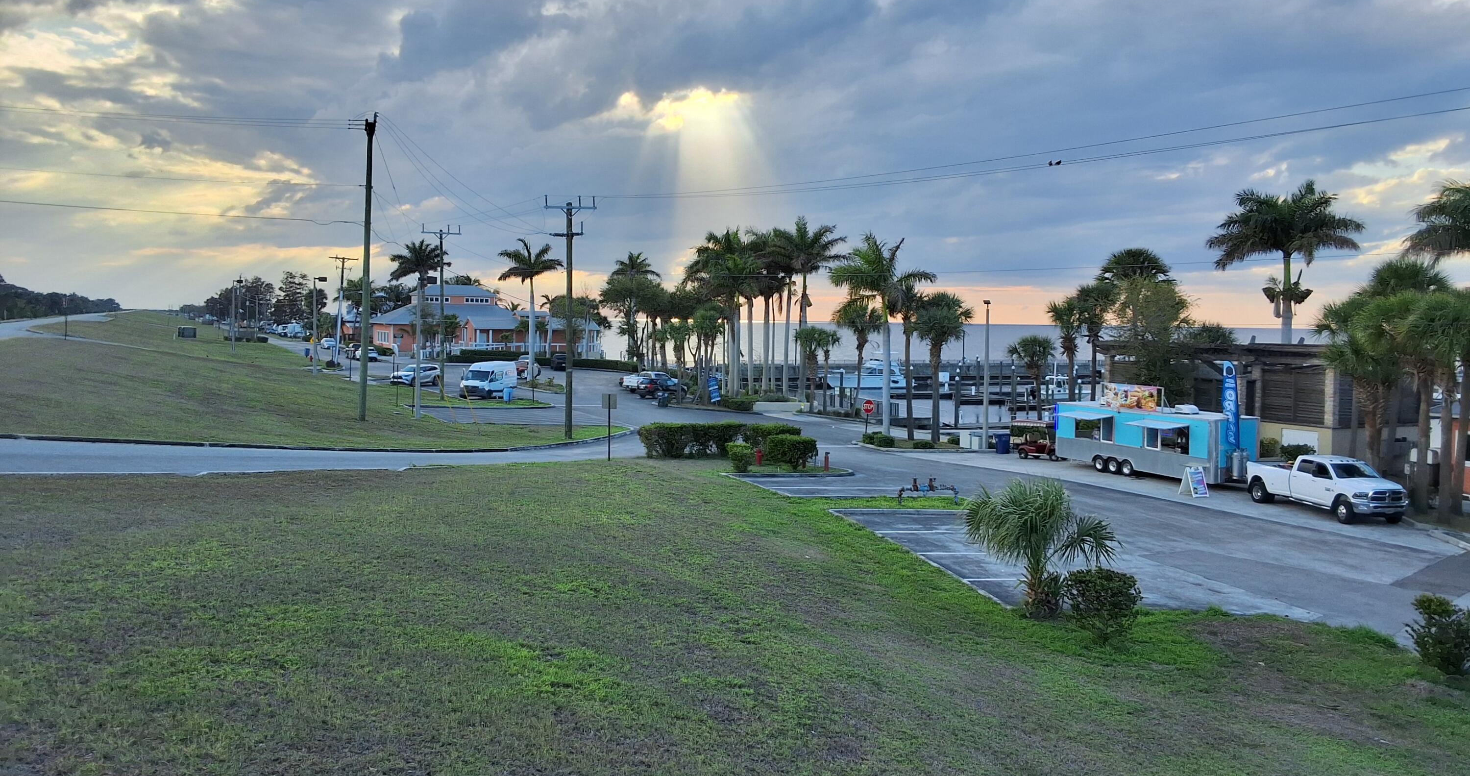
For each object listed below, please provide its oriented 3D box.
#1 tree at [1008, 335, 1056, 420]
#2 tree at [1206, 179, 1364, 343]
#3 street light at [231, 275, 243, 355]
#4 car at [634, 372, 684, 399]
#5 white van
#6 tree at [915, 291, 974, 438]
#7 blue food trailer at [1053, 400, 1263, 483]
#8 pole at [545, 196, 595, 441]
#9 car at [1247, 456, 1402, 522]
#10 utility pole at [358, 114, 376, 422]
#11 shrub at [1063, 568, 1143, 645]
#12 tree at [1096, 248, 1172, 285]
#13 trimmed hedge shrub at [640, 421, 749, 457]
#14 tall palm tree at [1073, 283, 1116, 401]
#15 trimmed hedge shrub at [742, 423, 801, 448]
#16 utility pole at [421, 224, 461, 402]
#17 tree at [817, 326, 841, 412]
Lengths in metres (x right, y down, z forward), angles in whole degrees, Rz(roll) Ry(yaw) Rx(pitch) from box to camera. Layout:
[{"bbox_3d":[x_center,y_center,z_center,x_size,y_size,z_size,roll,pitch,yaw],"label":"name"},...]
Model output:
[{"bbox_3d":[16.243,-0.014,65.088,2.580,5.810,2.580,2,3,14],"label":"tree"},{"bbox_3d":[26.974,-3.440,57.700,7.200,13.240,7.200,2,4,25],"label":"tree"},{"bbox_3d":[-56.470,-8.334,134.763,1.200,8.340,0.350,0,3,-11],"label":"street light"},{"bbox_3d":[-6.155,-0.024,99.003,1.880,1.660,4.700,3,4,39],"label":"car"},{"bbox_3d":[-18.742,-0.662,91.162,2.030,2.750,6.100,1,3,11],"label":"white van"},{"bbox_3d":[11.088,-1.046,62.744,3.030,8.000,3.030,1,3,10],"label":"tree"},{"bbox_3d":[18.277,2.401,52.027,2.580,2.850,9.100,-1,4,-27],"label":"blue food trailer"},{"bbox_3d":[-8.029,-3.344,58.080,2.800,11.900,0.500,-1,4,-30],"label":"pole"},{"bbox_3d":[20.763,3.419,41.977,2.320,1.960,6.450,0,3,-10],"label":"car"},{"bbox_3d":[-17.497,-5.733,56.582,0.550,14.700,0.450,2,3,-17],"label":"utility pole"},{"bbox_3d":[7.278,4.333,23.550,1.500,1.400,1.420,2,3,17],"label":"shrub"},{"bbox_3d":[20.581,-2.021,61.468,3.920,10.330,3.920,2,3,18],"label":"tree"},{"bbox_3d":[-1.946,2.355,54.267,5.030,1.620,1.900,1,3,0],"label":"trimmed hedge shrub"},{"bbox_3d":[19.186,-1.322,63.511,2.390,8.680,2.390,2,3,17],"label":"tall palm tree"},{"bbox_3d":[1.751,2.479,55.800,2.850,1.500,1.500,1,3,5],"label":"trimmed hedge shrub"},{"bbox_3d":[-22.054,-5.700,89.622,3.000,13.300,0.350,-1,4,-22],"label":"utility pole"},{"bbox_3d":[6.295,-1.226,79.876,1.800,5.790,1.800,1,3,0],"label":"tree"}]

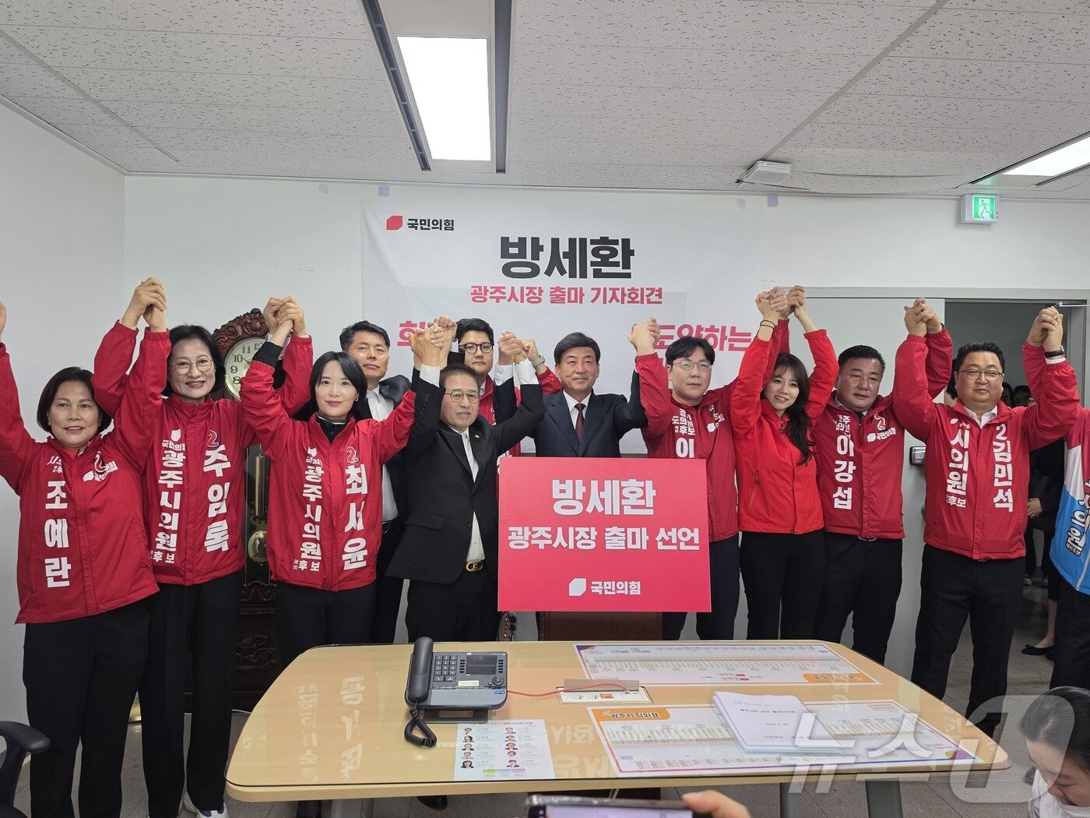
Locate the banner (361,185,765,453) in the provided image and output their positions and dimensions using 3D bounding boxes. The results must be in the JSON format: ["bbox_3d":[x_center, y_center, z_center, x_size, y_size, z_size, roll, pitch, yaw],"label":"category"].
[{"bbox_3d":[0.122,-0.467,3.996,2.220,1.410,0.020,0,1,-4],"label":"banner"}]

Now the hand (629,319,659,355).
[{"bbox_3d":[0.420,-0.308,3.080,0.125,0.150,0.100,1,1,8],"label":"hand"}]

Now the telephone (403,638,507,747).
[{"bbox_3d":[-0.213,0.665,1.767,0.250,0.160,0.250,1,1,-4],"label":"telephone"}]

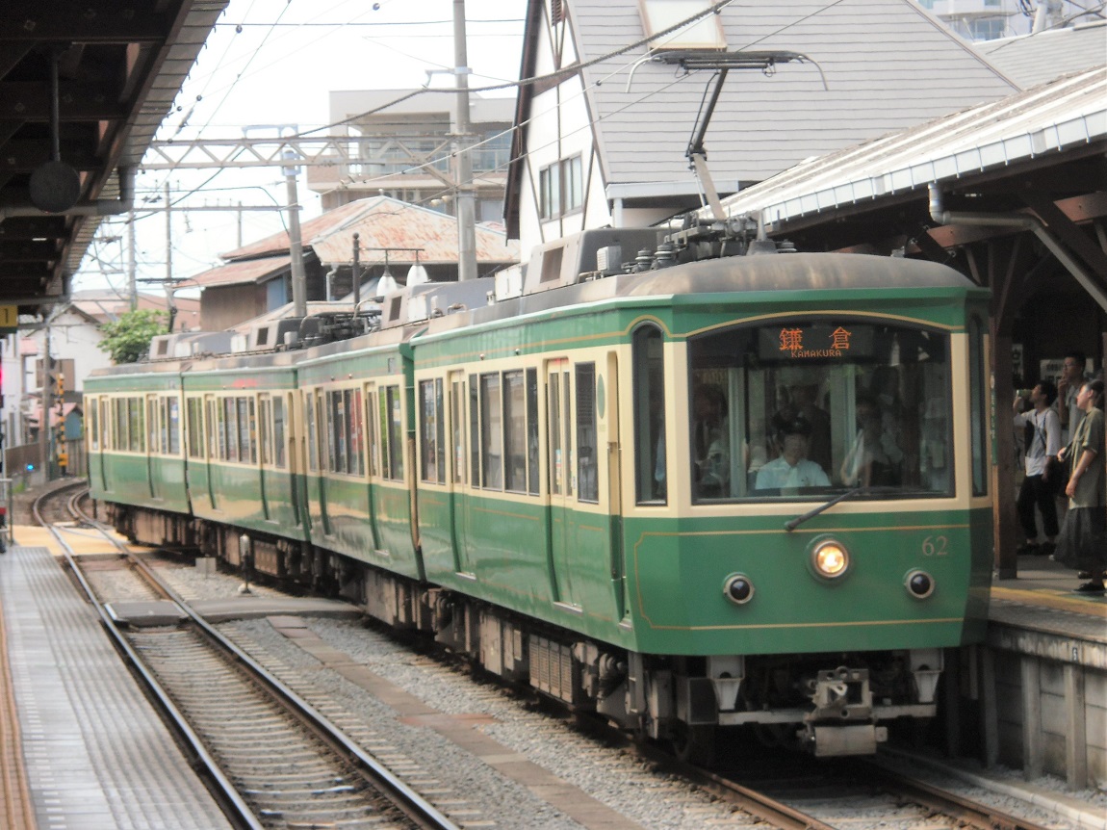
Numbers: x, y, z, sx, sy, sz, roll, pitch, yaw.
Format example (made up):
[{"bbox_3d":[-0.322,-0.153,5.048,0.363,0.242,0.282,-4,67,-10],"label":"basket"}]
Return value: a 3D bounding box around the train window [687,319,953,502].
[{"bbox_3d":[1.718,-0.034,22.100,1.740,1.190,0.100,-1,0,-9],"label":"train window"}]

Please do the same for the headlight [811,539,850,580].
[{"bbox_3d":[1.763,0.920,22.000,0.245,0.245,0.130,-1,0,-9],"label":"headlight"}]

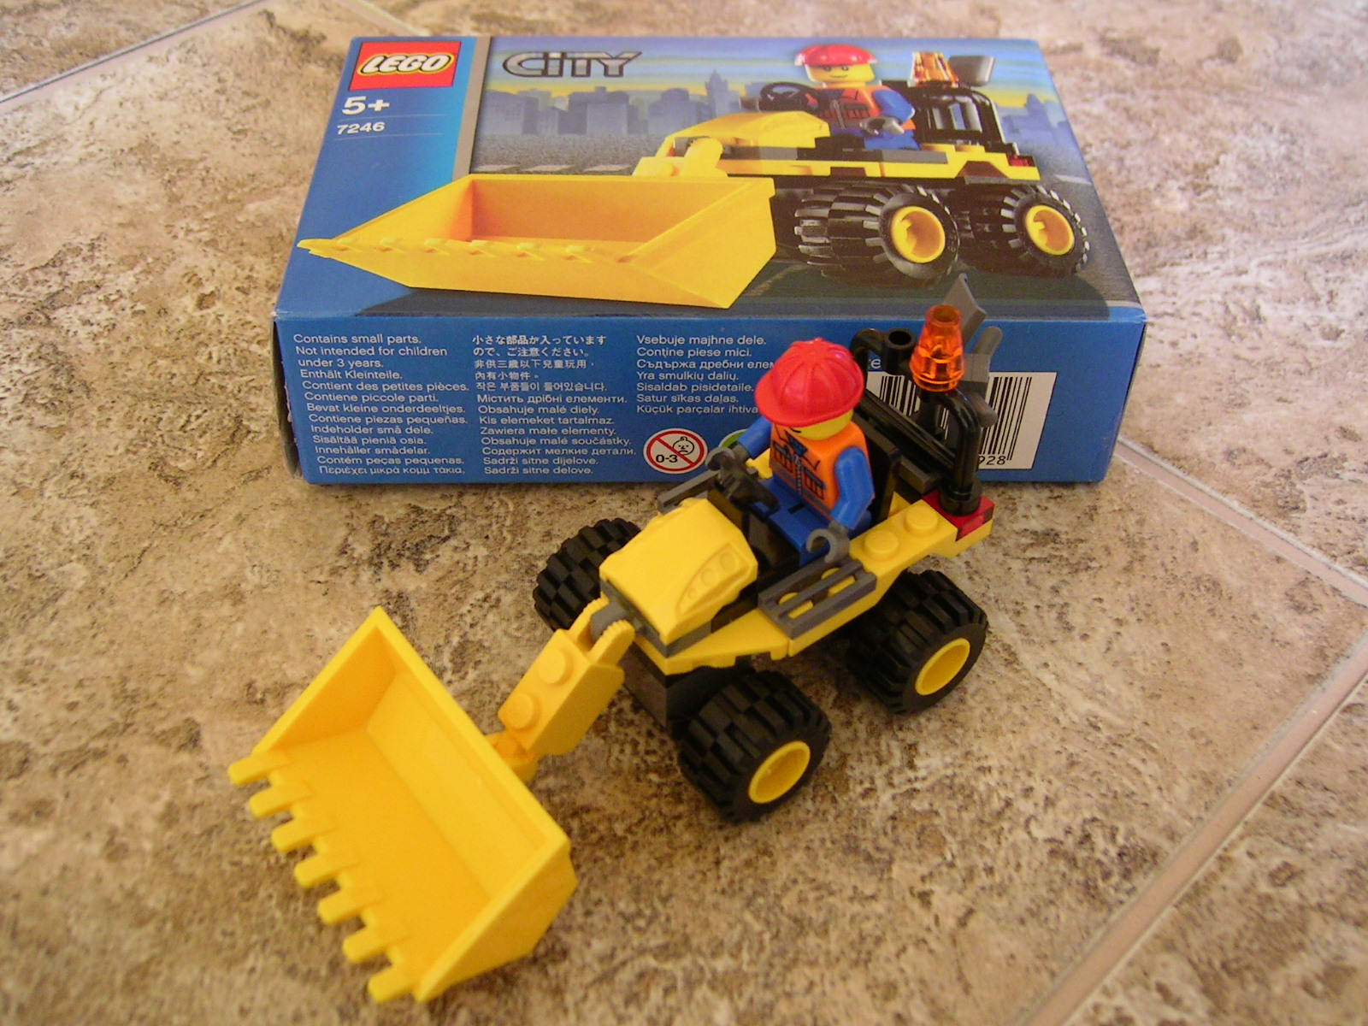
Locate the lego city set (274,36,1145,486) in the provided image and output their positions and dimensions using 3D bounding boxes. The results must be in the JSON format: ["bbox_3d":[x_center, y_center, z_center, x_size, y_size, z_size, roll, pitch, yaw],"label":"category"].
[{"bbox_3d":[0.004,-0.051,0.272,0.141,0.036,0.093,0,45,-2],"label":"lego city set"}]

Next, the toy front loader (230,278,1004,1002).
[{"bbox_3d":[-0.005,0.008,0.198,0.117,0.058,0.056,-28,52,-26],"label":"toy front loader"}]

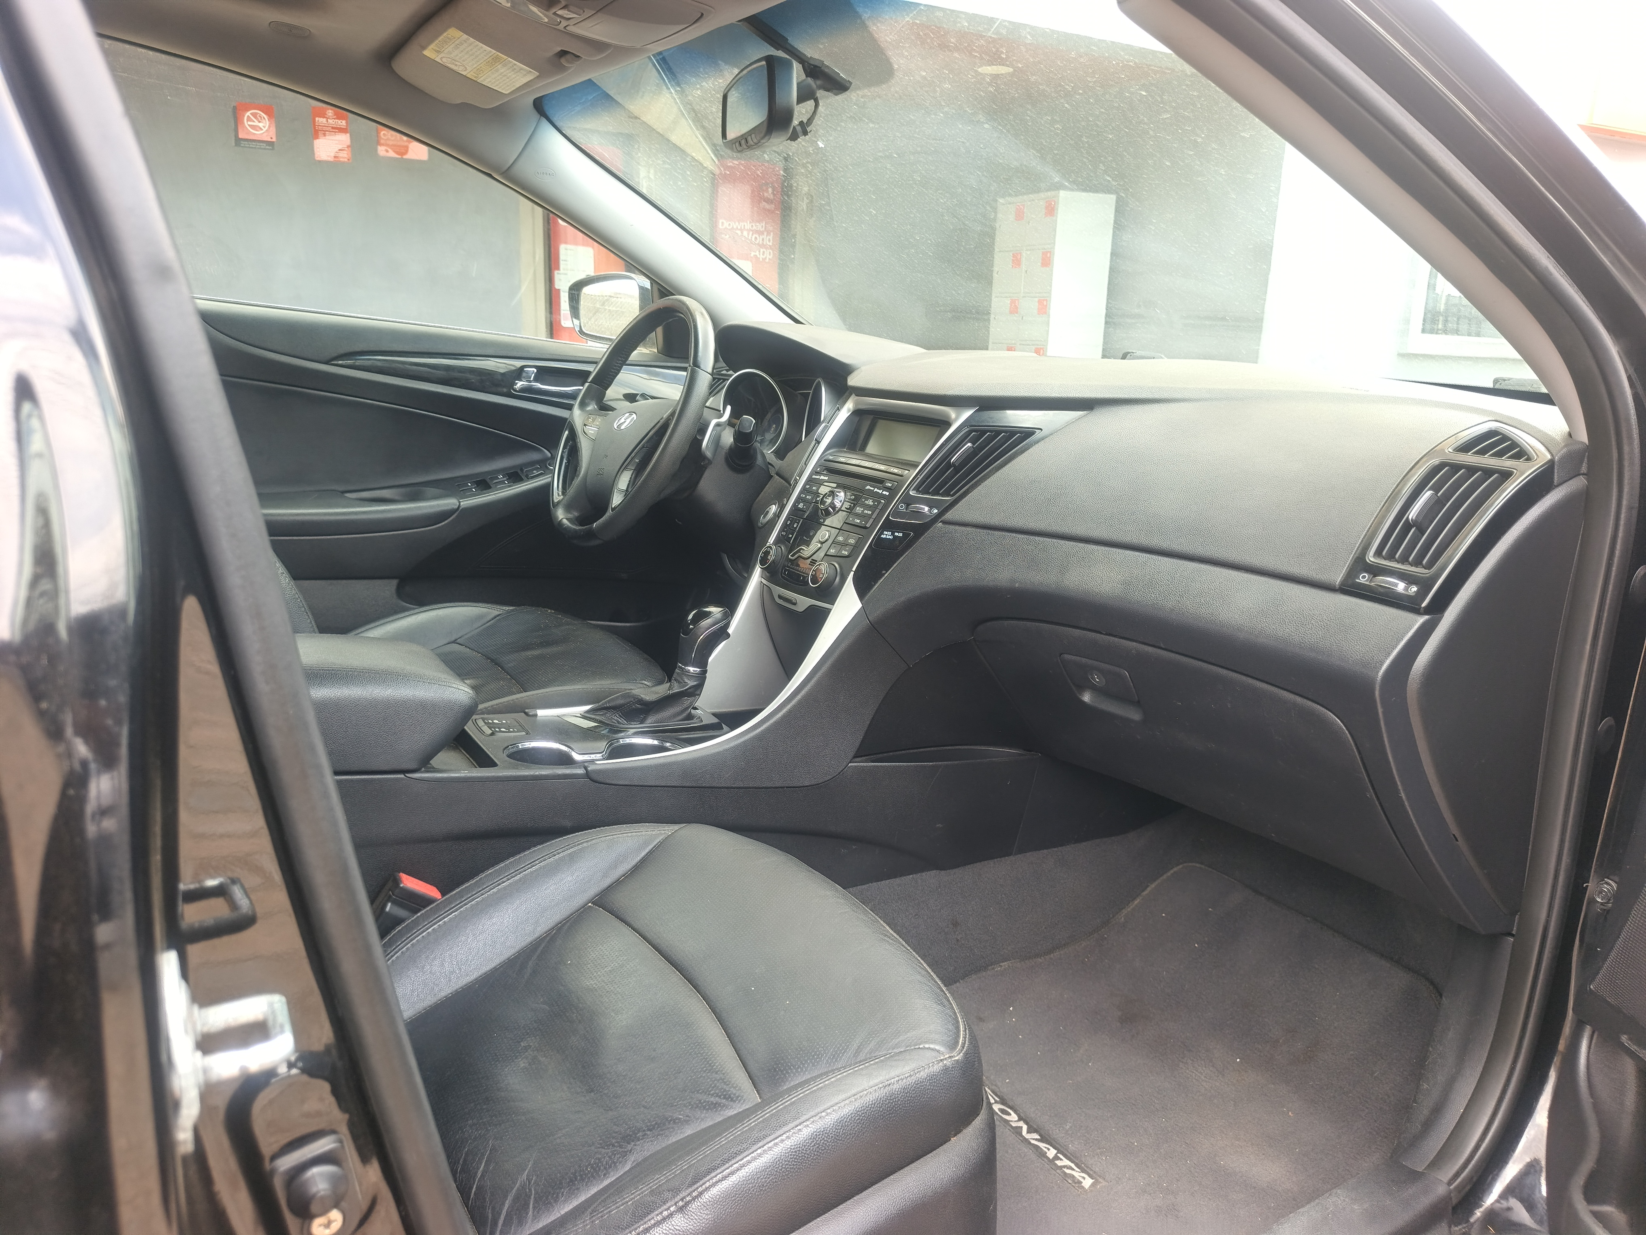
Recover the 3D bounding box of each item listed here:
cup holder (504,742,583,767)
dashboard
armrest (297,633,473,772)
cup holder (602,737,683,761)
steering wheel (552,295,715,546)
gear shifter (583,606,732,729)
[{"bbox_3d":[-0.283,0.168,1.112,0.080,0.060,0.080,-6,15,-31],"label":"cup holder"},{"bbox_3d":[0.197,-0.106,1.410,0.530,0.500,1.440,-6,15,-31],"label":"dashboard"},{"bbox_3d":[-0.488,0.078,1.022,0.300,0.110,0.180,0,12,-32],"label":"armrest"},{"bbox_3d":[-0.192,0.167,1.163,0.080,0.060,0.080,-6,15,-31],"label":"cup holder"},{"bbox_3d":[-0.256,-0.267,1.531,0.100,0.380,0.380,24,-1,-34],"label":"steering wheel"},{"bbox_3d":[-0.179,0.049,1.232,0.160,0.135,0.095,-6,15,-31],"label":"gear shifter"}]

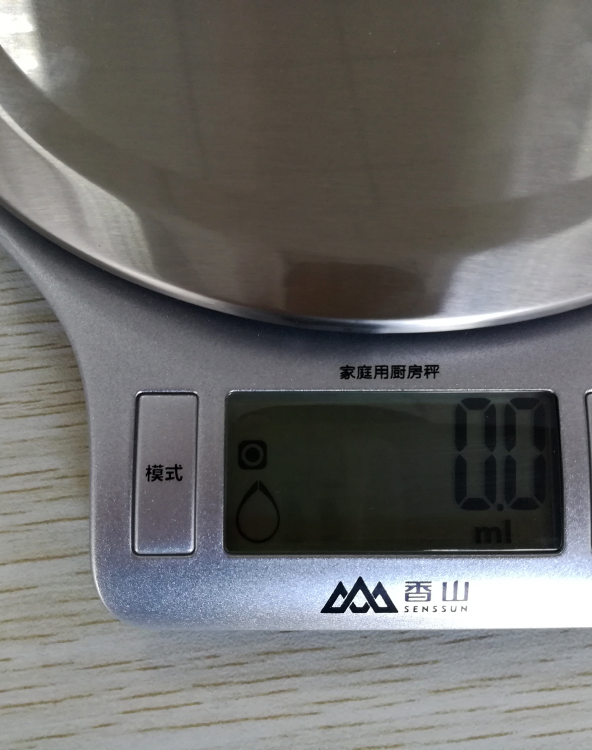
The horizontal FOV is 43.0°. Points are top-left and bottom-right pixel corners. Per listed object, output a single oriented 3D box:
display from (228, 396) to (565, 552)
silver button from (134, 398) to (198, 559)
[{"bbox_3d":[0.015,0.015,0.118,0.052,0.003,0.025,0,83,0],"label":"display"},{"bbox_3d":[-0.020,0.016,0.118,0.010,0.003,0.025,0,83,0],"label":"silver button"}]

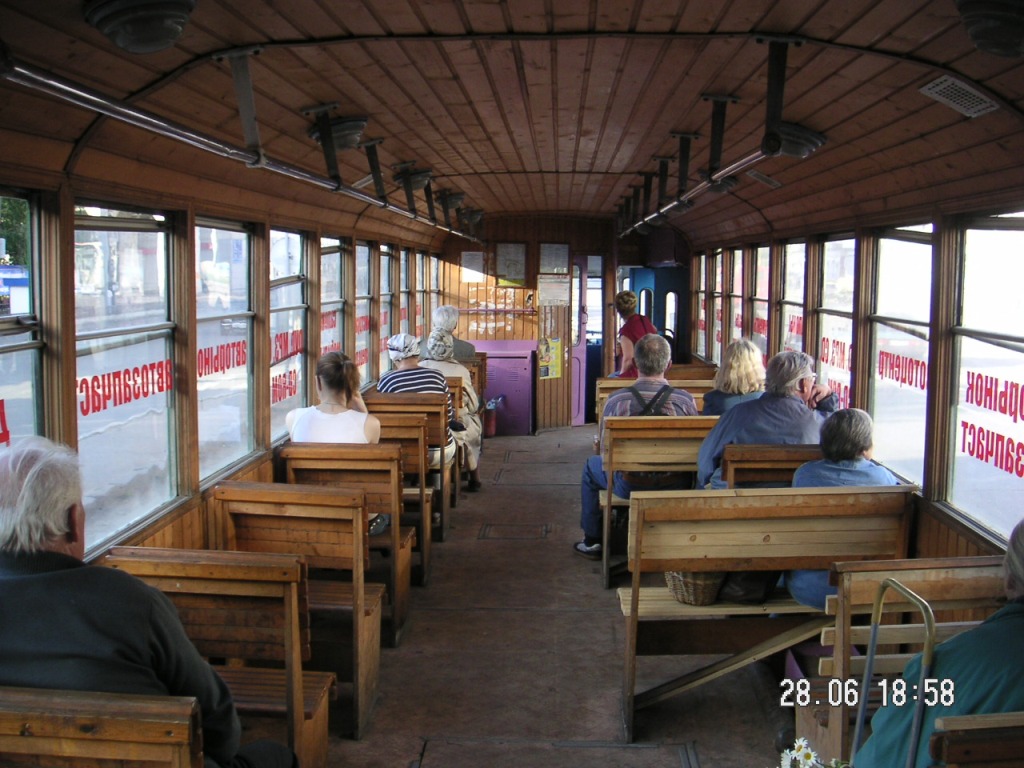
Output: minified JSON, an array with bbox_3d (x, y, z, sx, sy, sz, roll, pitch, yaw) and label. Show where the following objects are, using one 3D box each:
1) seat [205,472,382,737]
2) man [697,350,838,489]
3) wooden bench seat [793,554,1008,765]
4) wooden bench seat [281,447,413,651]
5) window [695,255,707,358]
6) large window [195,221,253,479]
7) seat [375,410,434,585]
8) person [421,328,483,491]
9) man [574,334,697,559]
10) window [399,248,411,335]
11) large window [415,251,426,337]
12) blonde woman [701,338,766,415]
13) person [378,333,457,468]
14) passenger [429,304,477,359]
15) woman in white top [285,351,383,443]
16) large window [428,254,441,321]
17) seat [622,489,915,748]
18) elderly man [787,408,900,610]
[{"bbox_3d":[-0.724,0.724,3.917,0.525,0.855,0.500,1,6,2],"label":"seat"},{"bbox_3d":[1.111,0.467,5.085,0.570,1.255,0.700,1,6,8],"label":"man"},{"bbox_3d":[1.001,0.838,2.929,0.525,0.860,0.500,1,6,2],"label":"wooden bench seat"},{"bbox_3d":[-0.706,0.665,4.949,0.527,0.865,0.440,1,6,2],"label":"wooden bench seat"},{"bbox_3d":[1.578,-0.639,9.263,0.070,0.870,0.690,1,6,2],"label":"window"},{"bbox_3d":[-1.024,-0.137,4.039,0.070,0.880,0.860,1,6,2],"label":"large window"},{"bbox_3d":[-0.646,0.543,5.716,0.525,0.855,0.500,1,6,2],"label":"seat"},{"bbox_3d":[-0.414,0.188,7.733,0.480,1.160,0.750,1,6,7],"label":"person"},{"bbox_3d":[0.655,0.364,5.998,0.610,1.270,0.690,1,6,2],"label":"man"},{"bbox_3d":[-0.818,-0.579,8.468,0.070,0.870,0.690,1,6,2],"label":"window"},{"bbox_3d":[-0.806,-0.713,9.716,0.070,0.880,0.900,1,6,2],"label":"large window"},{"bbox_3d":[1.180,0.378,5.994,0.440,1.250,0.680,1,6,2],"label":"blonde woman"},{"bbox_3d":[-0.580,0.287,6.947,0.470,1.215,0.680,1,6,2],"label":"person"},{"bbox_3d":[-0.507,0.020,9.074,0.470,1.315,0.700,1,6,2],"label":"passenger"},{"bbox_3d":[-0.736,0.429,5.025,0.440,1.220,0.720,1,6,2],"label":"woman in white top"},{"bbox_3d":[-0.737,-0.769,10.346,0.070,0.870,0.690,1,6,2],"label":"large window"},{"bbox_3d":[0.860,0.773,3.986,0.948,0.865,0.440,1,6,2],"label":"seat"},{"bbox_3d":[1.148,0.609,4.056,0.460,1.090,0.720,1,6,7],"label":"elderly man"}]

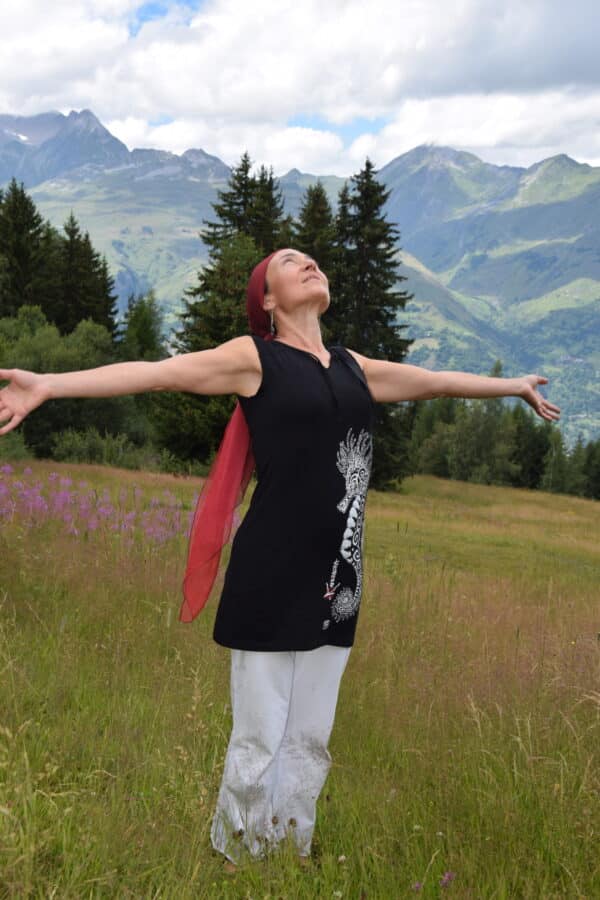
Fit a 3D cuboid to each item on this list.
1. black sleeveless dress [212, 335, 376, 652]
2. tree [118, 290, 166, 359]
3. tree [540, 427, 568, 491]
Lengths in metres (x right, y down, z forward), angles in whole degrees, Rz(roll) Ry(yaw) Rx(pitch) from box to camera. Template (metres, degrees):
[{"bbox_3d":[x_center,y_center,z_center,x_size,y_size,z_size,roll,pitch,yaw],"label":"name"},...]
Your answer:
[{"bbox_3d":[-0.014,0.105,2.840,0.410,0.770,0.280,-4,8,-38],"label":"black sleeveless dress"},{"bbox_3d":[-5.672,-2.898,40.000,2.200,5.600,2.200,2,6,0],"label":"tree"},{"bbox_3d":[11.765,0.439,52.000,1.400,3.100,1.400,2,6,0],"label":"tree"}]

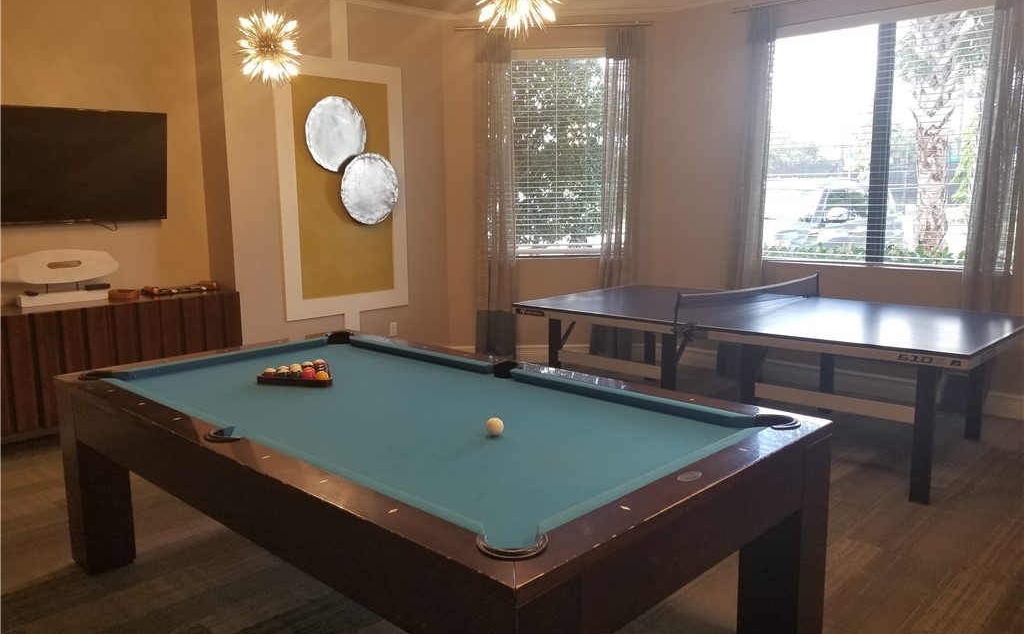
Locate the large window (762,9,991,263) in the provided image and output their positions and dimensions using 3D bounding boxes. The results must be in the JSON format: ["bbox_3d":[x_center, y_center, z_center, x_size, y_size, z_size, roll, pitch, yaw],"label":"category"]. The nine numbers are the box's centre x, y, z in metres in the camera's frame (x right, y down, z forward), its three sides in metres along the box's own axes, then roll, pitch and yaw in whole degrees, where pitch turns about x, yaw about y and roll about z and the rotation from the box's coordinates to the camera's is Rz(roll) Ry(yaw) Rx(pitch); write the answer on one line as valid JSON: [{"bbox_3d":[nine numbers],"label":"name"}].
[{"bbox_3d":[2.589,-1.232,5.413,1.643,1.754,0.110,7,12,42],"label":"large window"}]

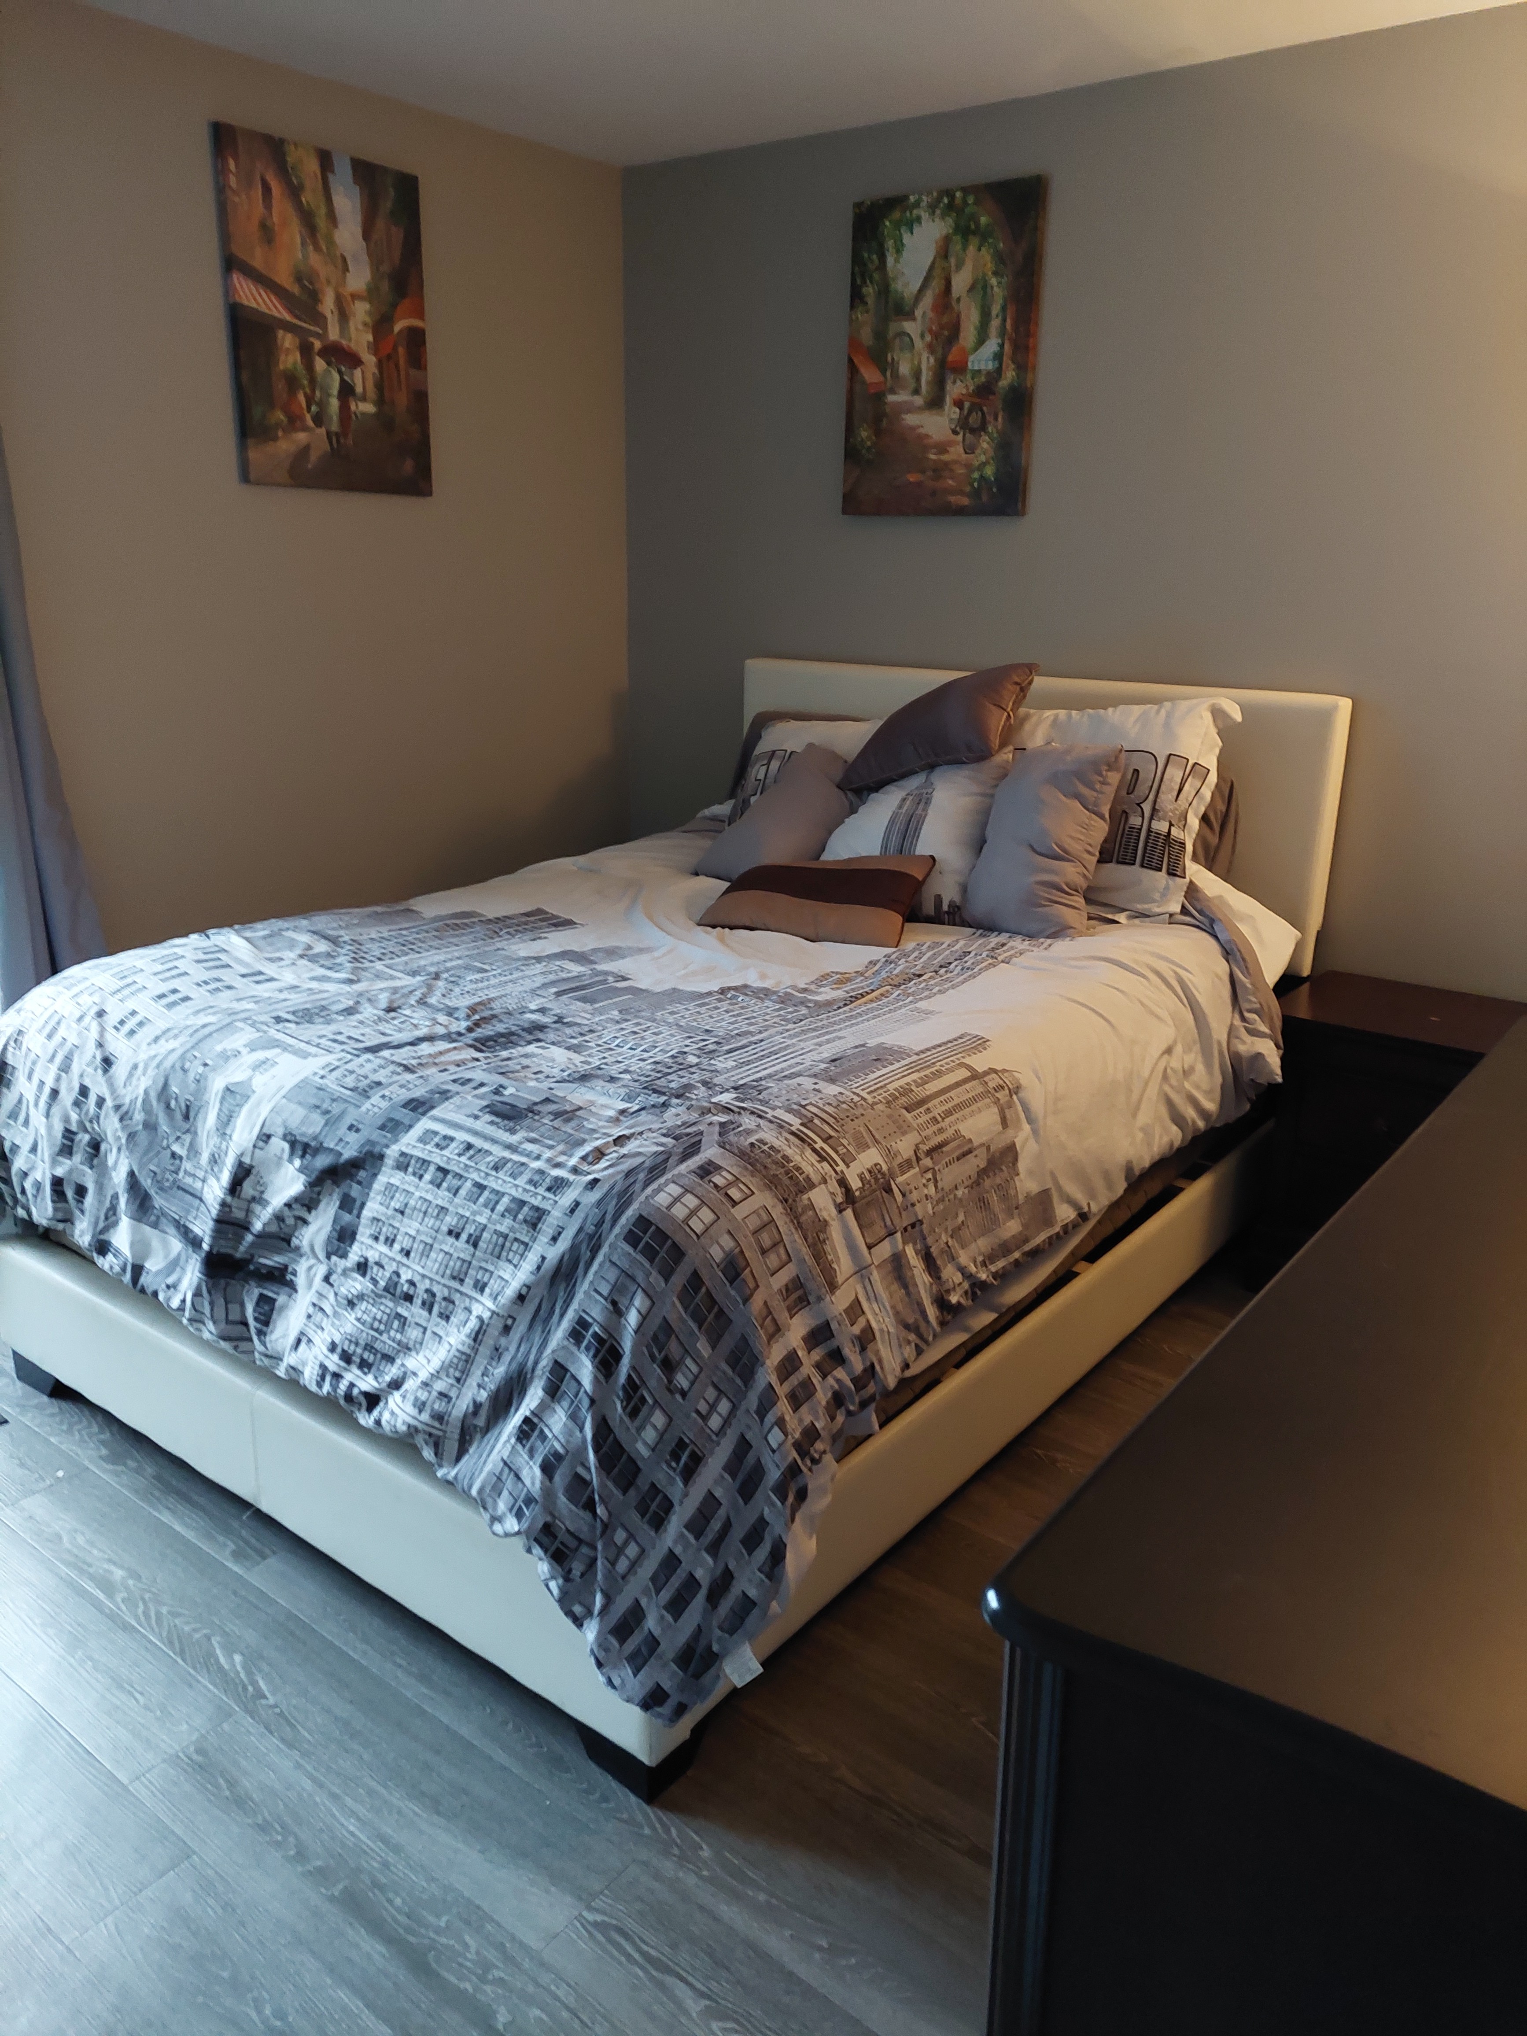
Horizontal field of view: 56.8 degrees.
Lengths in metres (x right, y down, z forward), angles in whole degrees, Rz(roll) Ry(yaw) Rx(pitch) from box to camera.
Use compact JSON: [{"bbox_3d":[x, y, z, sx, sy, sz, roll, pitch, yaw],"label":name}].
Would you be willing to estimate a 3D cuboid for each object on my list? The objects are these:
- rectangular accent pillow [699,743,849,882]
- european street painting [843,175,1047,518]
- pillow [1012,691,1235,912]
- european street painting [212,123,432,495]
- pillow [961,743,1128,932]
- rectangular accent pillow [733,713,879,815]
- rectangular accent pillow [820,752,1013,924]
[{"bbox_3d":[0.072,-0.467,3.307,0.340,0.130,0.420,18,67,45],"label":"rectangular accent pillow"},{"bbox_3d":[0.421,-1.580,3.383,0.503,0.711,0.033,14,22,35],"label":"european street painting"},{"bbox_3d":[0.672,-0.472,3.088,0.620,0.455,0.155,11,0,35],"label":"pillow"},{"bbox_3d":[-0.984,-1.576,3.220,0.033,0.698,0.517,14,22,35],"label":"european street painting"},{"bbox_3d":[0.574,-0.376,2.900,0.310,0.400,0.160,13,-3,42],"label":"pillow"},{"bbox_3d":[0.203,-0.540,3.444,0.620,0.440,0.150,12,-12,33],"label":"rectangular accent pillow"},{"bbox_3d":[0.352,-0.413,3.033,0.420,0.430,0.150,15,-15,33],"label":"rectangular accent pillow"}]

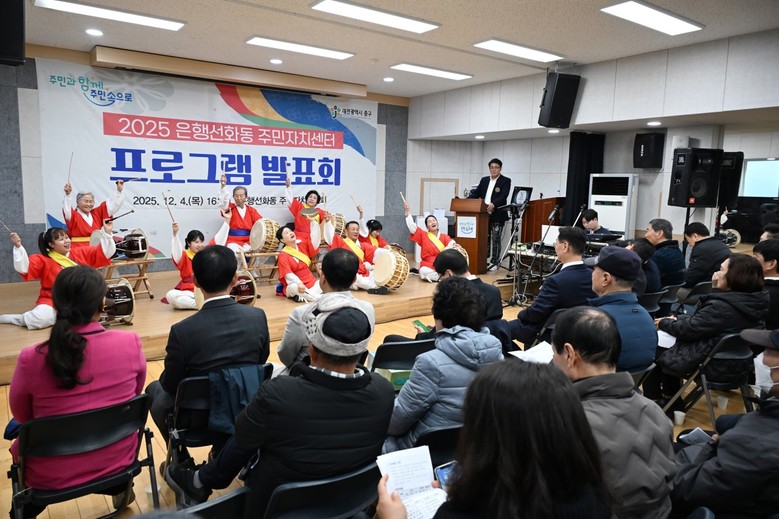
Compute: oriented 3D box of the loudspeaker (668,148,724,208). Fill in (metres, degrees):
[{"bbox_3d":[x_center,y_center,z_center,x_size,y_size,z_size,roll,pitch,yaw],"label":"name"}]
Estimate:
[{"bbox_3d":[3.654,-0.973,6.200,0.420,0.670,0.390,-1,8,-11],"label":"loudspeaker"}]

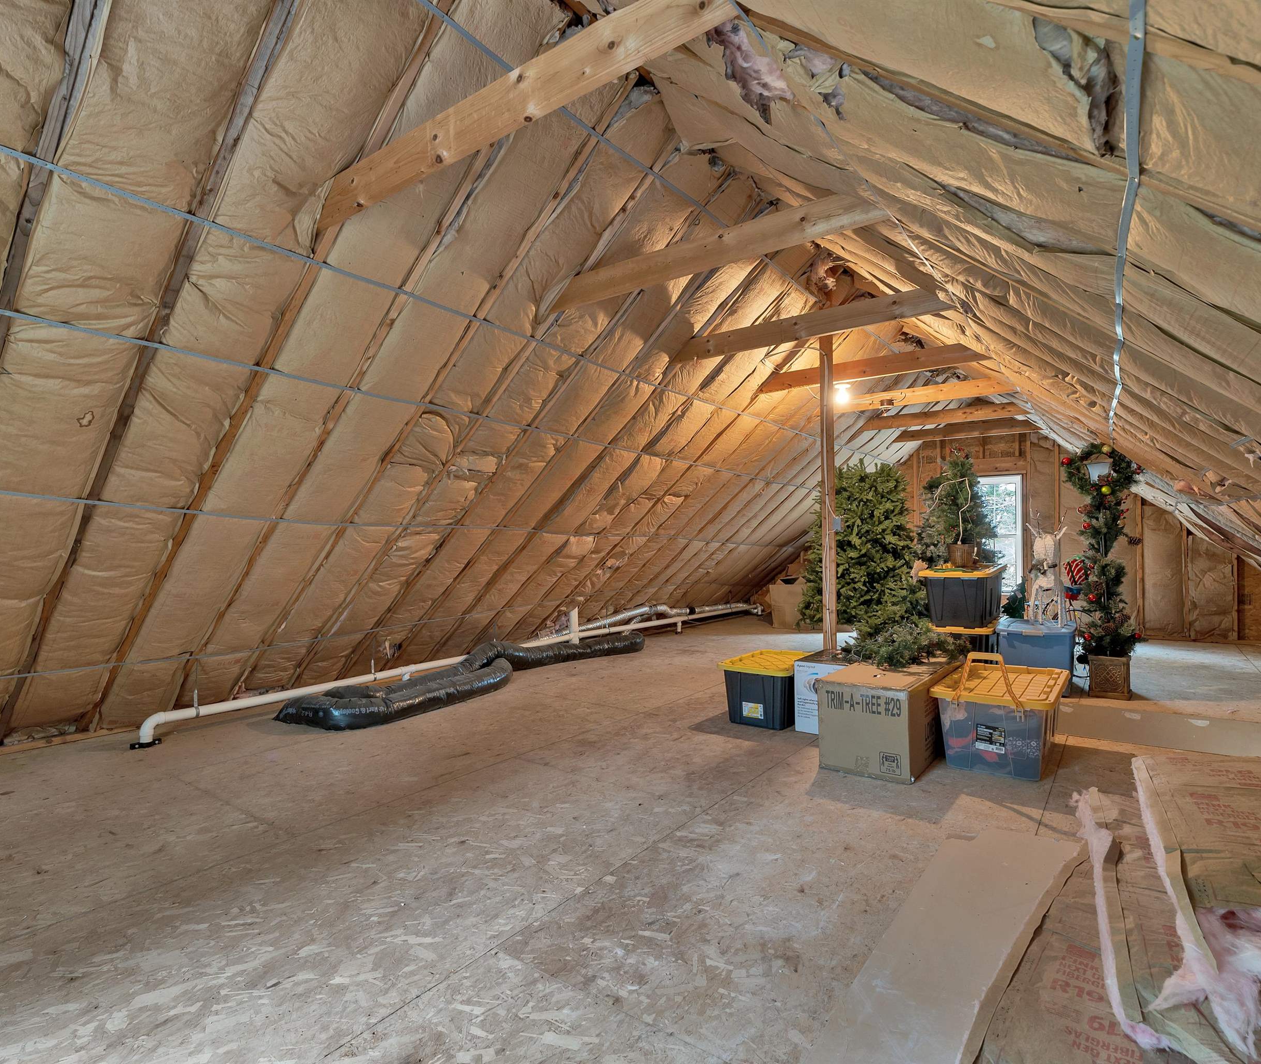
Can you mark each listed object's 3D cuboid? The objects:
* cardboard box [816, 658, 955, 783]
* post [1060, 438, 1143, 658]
[{"bbox_3d":[1.519,1.028,3.839,0.475,0.470,1.050,0,-1,38],"label":"cardboard box"},{"bbox_3d":[3.724,0.204,5.253,0.520,1.820,0.450,0,-1,37],"label":"post"}]

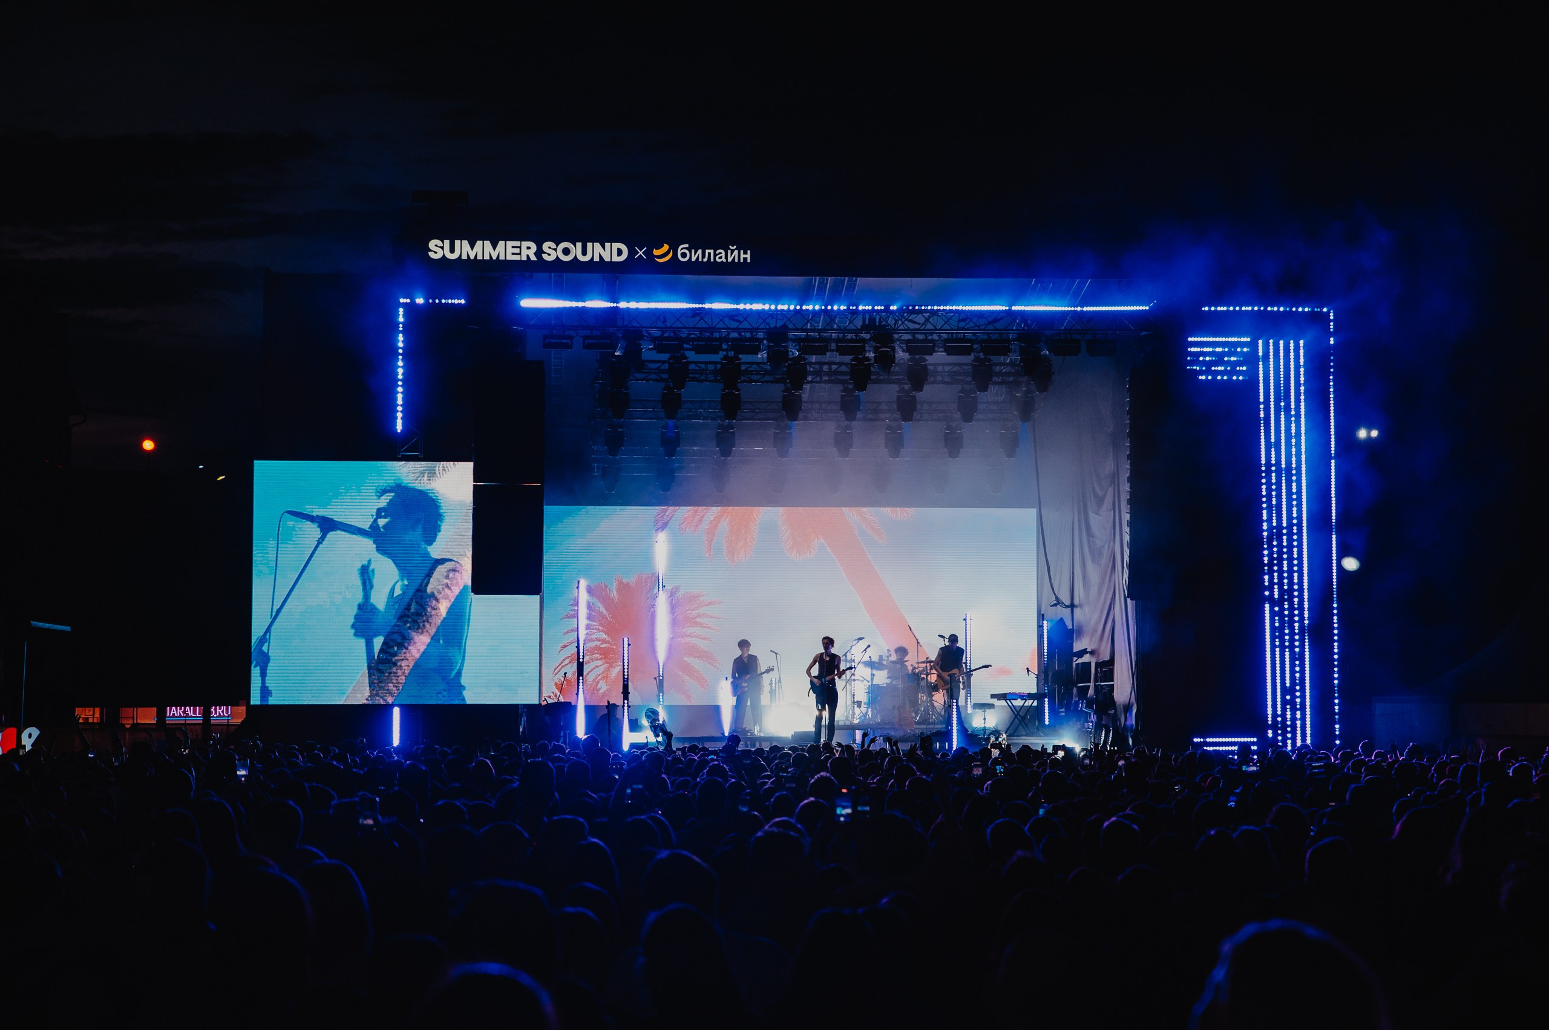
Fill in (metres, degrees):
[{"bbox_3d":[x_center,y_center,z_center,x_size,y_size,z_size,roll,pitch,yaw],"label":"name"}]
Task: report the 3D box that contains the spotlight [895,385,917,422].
[{"bbox_3d":[2.295,-1.945,52.600,0.390,0.650,0.380,0,-4,-4],"label":"spotlight"}]

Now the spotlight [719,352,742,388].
[{"bbox_3d":[-0.725,-2.373,49.400,0.360,0.610,0.340,0,-4,-5],"label":"spotlight"}]

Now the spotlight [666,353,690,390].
[{"bbox_3d":[-1.589,-2.353,49.400,0.360,0.610,0.340,0,-4,-5],"label":"spotlight"}]

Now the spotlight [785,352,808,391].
[{"bbox_3d":[0.376,-2.405,50.500,0.390,0.650,0.380,0,-4,-4],"label":"spotlight"}]

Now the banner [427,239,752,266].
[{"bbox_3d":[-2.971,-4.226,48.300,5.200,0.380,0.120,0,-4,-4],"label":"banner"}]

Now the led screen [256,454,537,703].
[{"bbox_3d":[-6.084,1.093,48.300,4.600,3.900,0.150,0,-4,-4],"label":"led screen"}]

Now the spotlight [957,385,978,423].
[{"bbox_3d":[3.290,-1.897,51.300,0.360,0.620,0.340,0,-4,-5],"label":"spotlight"}]

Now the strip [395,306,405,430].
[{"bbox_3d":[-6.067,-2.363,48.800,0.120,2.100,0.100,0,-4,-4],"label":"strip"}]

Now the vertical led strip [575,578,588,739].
[{"bbox_3d":[-3.194,2.432,49.800,0.150,2.750,0.140,0,-4,-4],"label":"vertical led strip"}]

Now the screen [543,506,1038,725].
[{"bbox_3d":[0.319,1.808,58.800,9.700,4.000,0.200,0,-4,-5],"label":"screen"}]

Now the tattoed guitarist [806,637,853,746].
[{"bbox_3d":[0.871,2.822,47.600,0.740,1.820,0.500,1,-4,-10],"label":"tattoed guitarist"}]

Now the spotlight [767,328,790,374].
[{"bbox_3d":[0.049,-2.662,48.700,0.380,0.720,0.400,0,-4,-5],"label":"spotlight"}]

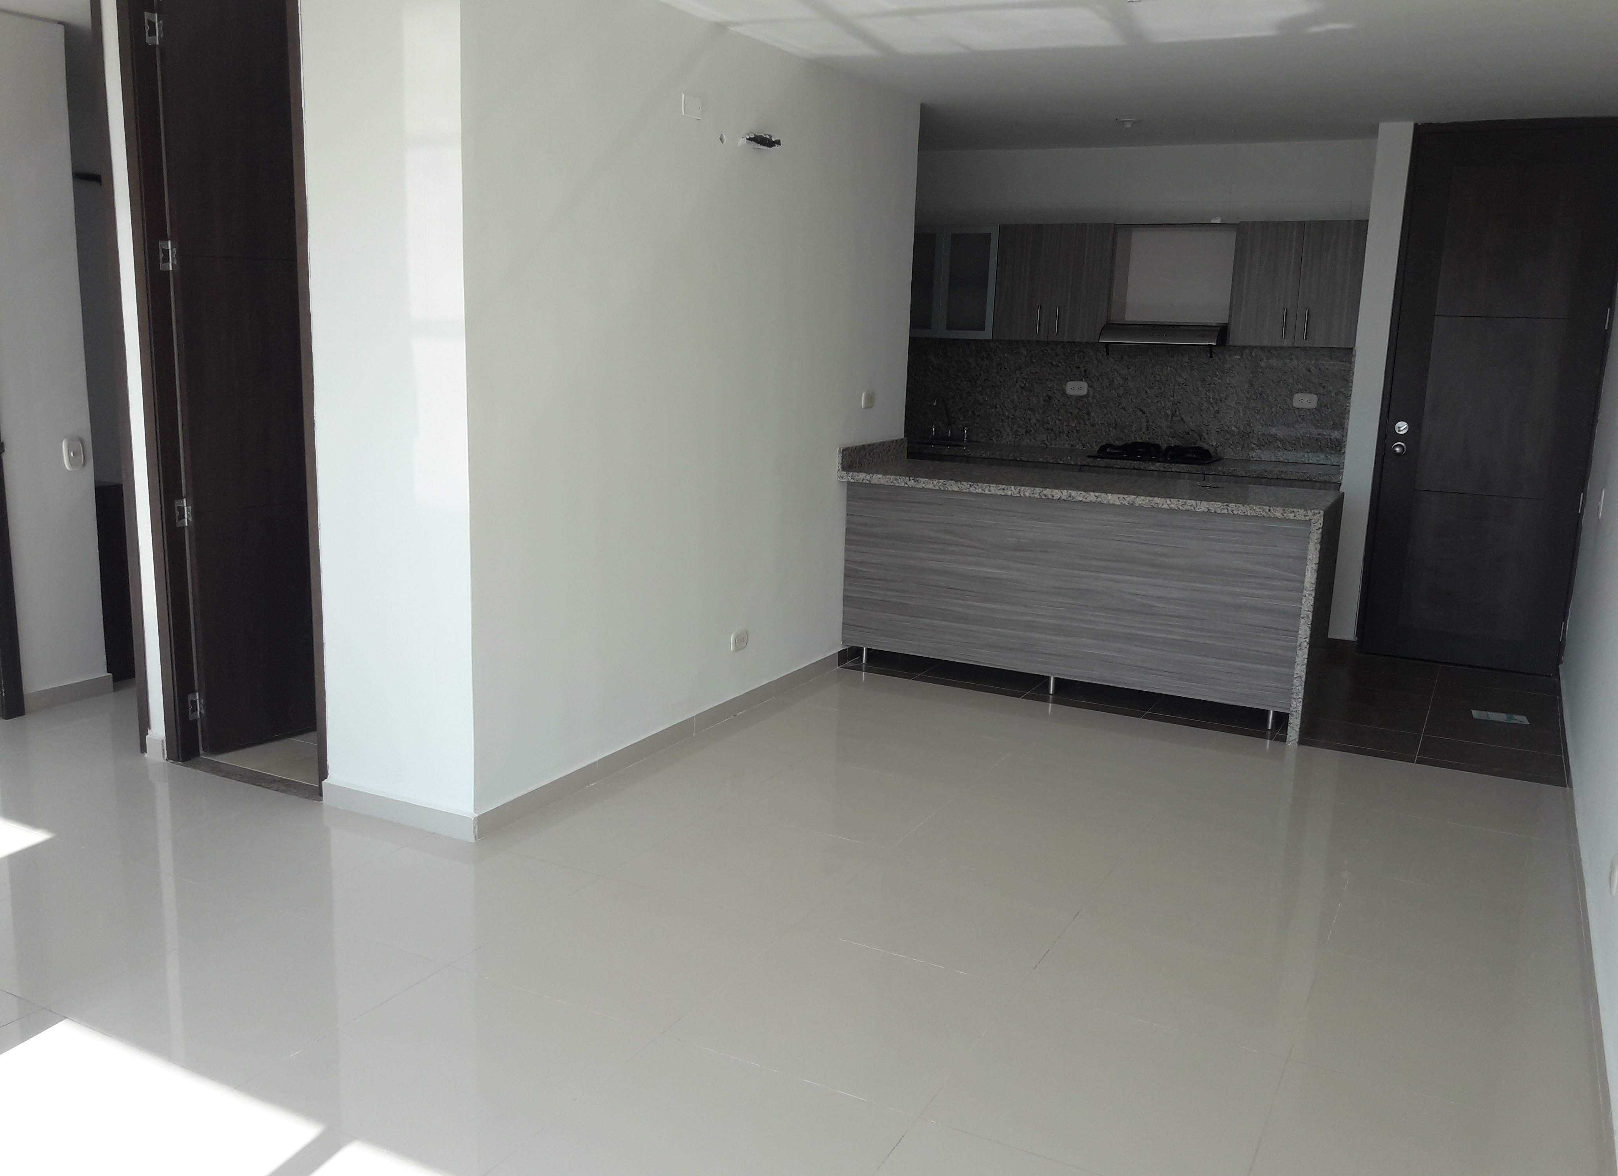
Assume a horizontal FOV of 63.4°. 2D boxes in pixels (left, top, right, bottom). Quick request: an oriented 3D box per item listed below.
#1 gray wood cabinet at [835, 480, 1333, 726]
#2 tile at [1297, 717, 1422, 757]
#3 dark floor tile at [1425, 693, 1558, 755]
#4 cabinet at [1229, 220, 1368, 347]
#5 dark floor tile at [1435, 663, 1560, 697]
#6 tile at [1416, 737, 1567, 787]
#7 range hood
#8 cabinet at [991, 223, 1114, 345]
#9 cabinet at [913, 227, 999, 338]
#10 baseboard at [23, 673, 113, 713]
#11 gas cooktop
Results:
[{"bbox_3d":[1.168,-0.004,5.652,1.950,0.823,0.606,8,13,27],"label":"gray wood cabinet"},{"bbox_3d":[2.133,0.579,5.170,0.506,0.011,0.328,8,13,27],"label":"tile"},{"bbox_3d":[2.805,0.560,5.373,0.490,0.011,0.664,8,13,27],"label":"dark floor tile"},{"bbox_3d":[2.480,-1.518,6.583,0.583,0.604,0.338,8,13,27],"label":"cabinet"},{"bbox_3d":[3.161,0.428,6.015,0.480,0.012,0.364,8,13,27],"label":"dark floor tile"},{"bbox_3d":[2.532,0.643,4.860,0.488,0.012,0.405,8,13,27],"label":"tile"},{"bbox_3d":[1.939,-1.362,7.016,0.609,0.106,0.530,8,13,27],"label":"range hood"},{"bbox_3d":[1.375,-1.657,7.157,0.621,0.612,0.338,8,13,27],"label":"cabinet"},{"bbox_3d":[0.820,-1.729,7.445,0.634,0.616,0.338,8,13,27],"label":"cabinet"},{"bbox_3d":[-2.846,0.405,5.025,0.013,0.075,0.367,8,13,27],"label":"baseboard"},{"bbox_3d":[1.906,-0.745,7.183,0.615,0.068,0.439,8,13,27],"label":"gas cooktop"}]

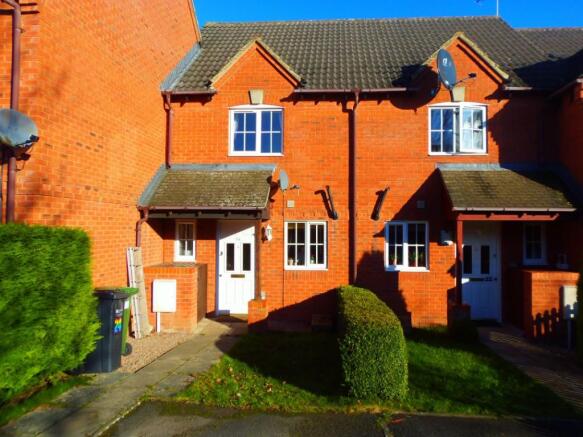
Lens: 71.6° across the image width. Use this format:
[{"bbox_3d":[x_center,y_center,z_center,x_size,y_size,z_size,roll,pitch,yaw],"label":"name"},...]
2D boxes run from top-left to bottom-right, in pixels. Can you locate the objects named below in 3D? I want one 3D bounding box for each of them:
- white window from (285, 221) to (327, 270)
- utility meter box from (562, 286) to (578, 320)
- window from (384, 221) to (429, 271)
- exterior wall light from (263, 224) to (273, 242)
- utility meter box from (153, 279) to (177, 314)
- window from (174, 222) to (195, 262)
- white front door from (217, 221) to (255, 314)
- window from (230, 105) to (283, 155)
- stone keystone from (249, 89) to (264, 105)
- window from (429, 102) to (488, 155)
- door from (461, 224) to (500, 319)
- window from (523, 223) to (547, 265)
[{"bbox_3d":[0.310,0.579,8.548,0.905,1.040,0.090,0,-2,3],"label":"white window"},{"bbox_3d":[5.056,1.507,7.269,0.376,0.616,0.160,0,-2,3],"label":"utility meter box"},{"bbox_3d":[2.399,0.581,8.424,0.910,1.053,0.100,0,-2,3],"label":"window"},{"bbox_3d":[-0.478,0.313,8.454,0.171,0.351,0.201,0,-2,3],"label":"exterior wall light"},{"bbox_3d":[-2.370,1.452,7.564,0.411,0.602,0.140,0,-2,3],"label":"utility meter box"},{"bbox_3d":[-2.262,0.502,8.691,0.446,0.898,0.090,0,-2,3],"label":"window"},{"bbox_3d":[-1.151,1.034,8.627,0.920,2.024,0.090,0,-2,3],"label":"white front door"},{"bbox_3d":[-0.739,-1.881,8.684,1.180,1.103,0.100,0,-2,3],"label":"window"},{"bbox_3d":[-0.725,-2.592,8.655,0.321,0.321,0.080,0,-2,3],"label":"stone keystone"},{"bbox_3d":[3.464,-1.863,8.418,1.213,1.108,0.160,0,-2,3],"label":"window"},{"bbox_3d":[3.859,1.067,8.339,0.918,2.061,0.090,0,-2,3],"label":"door"},{"bbox_3d":[4.987,0.521,8.295,0.477,0.895,0.100,0,-2,3],"label":"window"}]

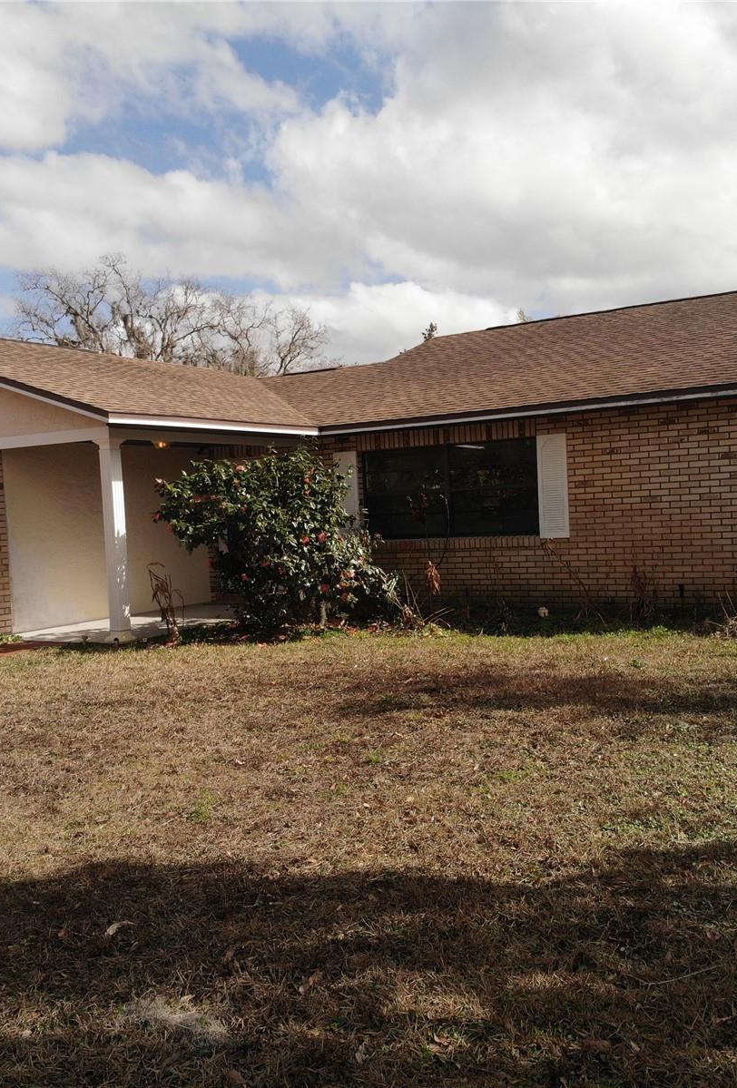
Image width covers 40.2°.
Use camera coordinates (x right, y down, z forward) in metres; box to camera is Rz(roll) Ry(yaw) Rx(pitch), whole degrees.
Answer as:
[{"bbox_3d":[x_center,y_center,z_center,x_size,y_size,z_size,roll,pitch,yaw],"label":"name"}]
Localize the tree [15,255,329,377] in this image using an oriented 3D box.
[{"bbox_3d":[-8.200,-5.600,43.000,13.000,13.400,11.500,-3,2,-10],"label":"tree"}]

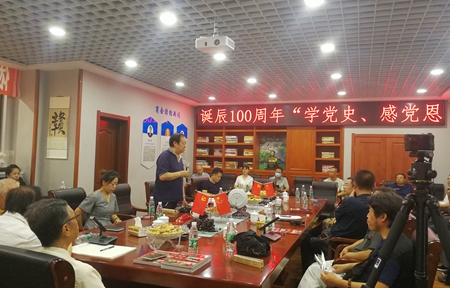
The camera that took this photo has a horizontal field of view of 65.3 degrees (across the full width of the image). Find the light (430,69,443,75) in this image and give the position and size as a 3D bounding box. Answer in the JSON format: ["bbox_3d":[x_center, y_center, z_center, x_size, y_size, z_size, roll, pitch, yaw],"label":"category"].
[{"bbox_3d":[3.337,-1.130,5.527,0.175,0.050,0.175,1,-2,21],"label":"light"}]

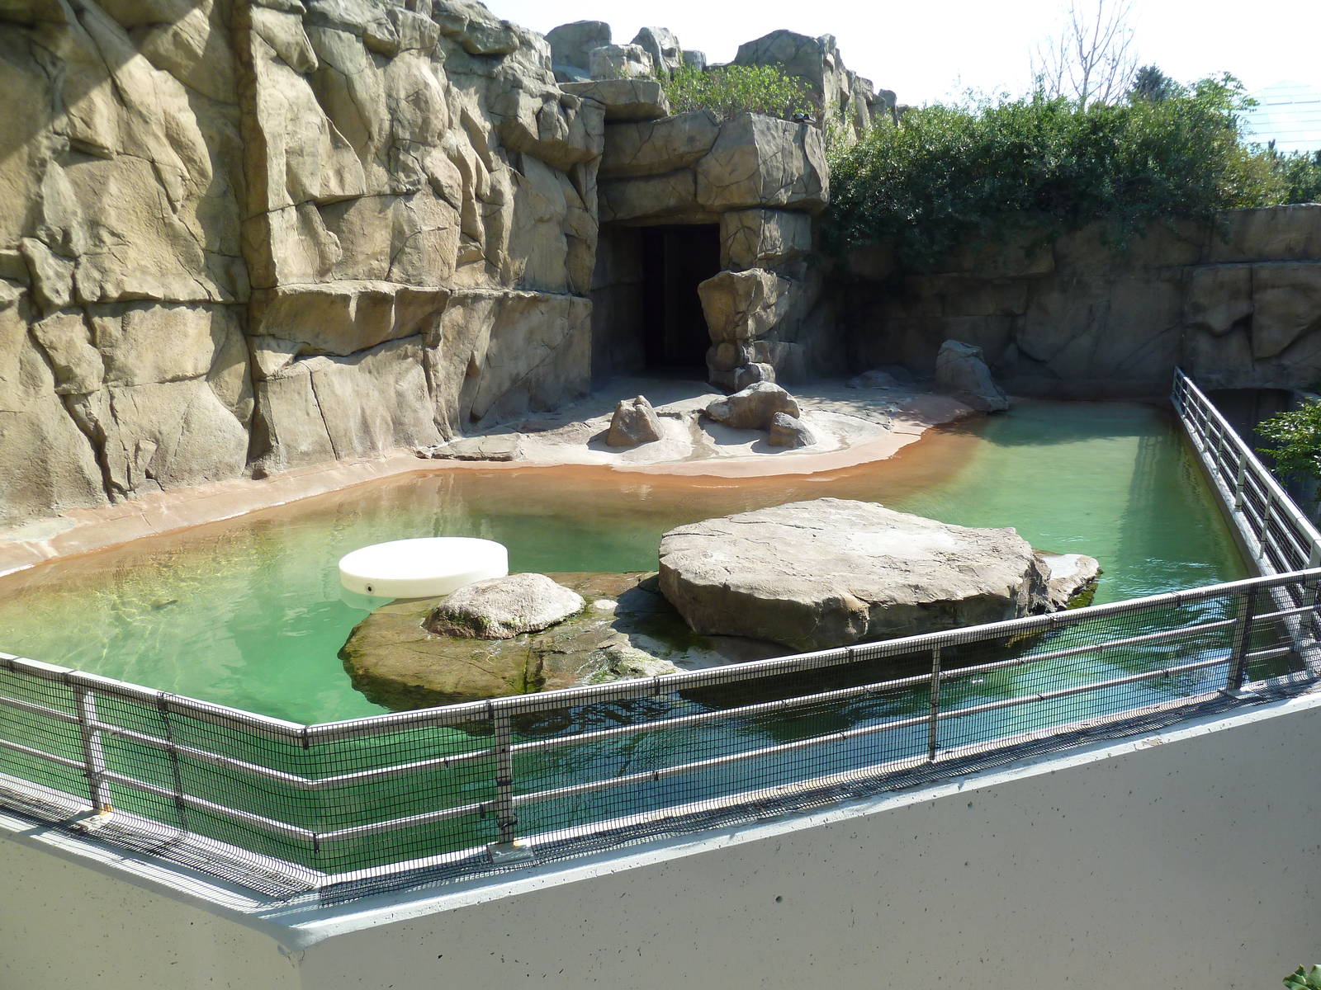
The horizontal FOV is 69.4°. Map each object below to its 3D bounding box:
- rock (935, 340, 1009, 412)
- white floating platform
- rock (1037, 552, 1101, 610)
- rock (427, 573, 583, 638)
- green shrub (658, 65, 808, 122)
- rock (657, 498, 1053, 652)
[{"bbox_3d":[4.918,-1.925,15.120,1.080,1.100,0.950,-1,12,0],"label":"rock"},{"bbox_3d":[-1.565,0.473,6.337,1.070,0.135,1.070,-1,12,0],"label":"white floating platform"},{"bbox_3d":[2.446,0.523,5.719,0.450,0.190,0.550,-5,12,-19],"label":"rock"},{"bbox_3d":[-0.845,0.589,5.324,0.900,0.240,0.580,-5,12,-17],"label":"rock"},{"bbox_3d":[1.201,-6.227,14.550,2.450,0.800,1.200,-1,12,0],"label":"green shrub"},{"bbox_3d":[1.063,0.402,5.491,2.100,0.360,1.950,-1,12,0],"label":"rock"}]

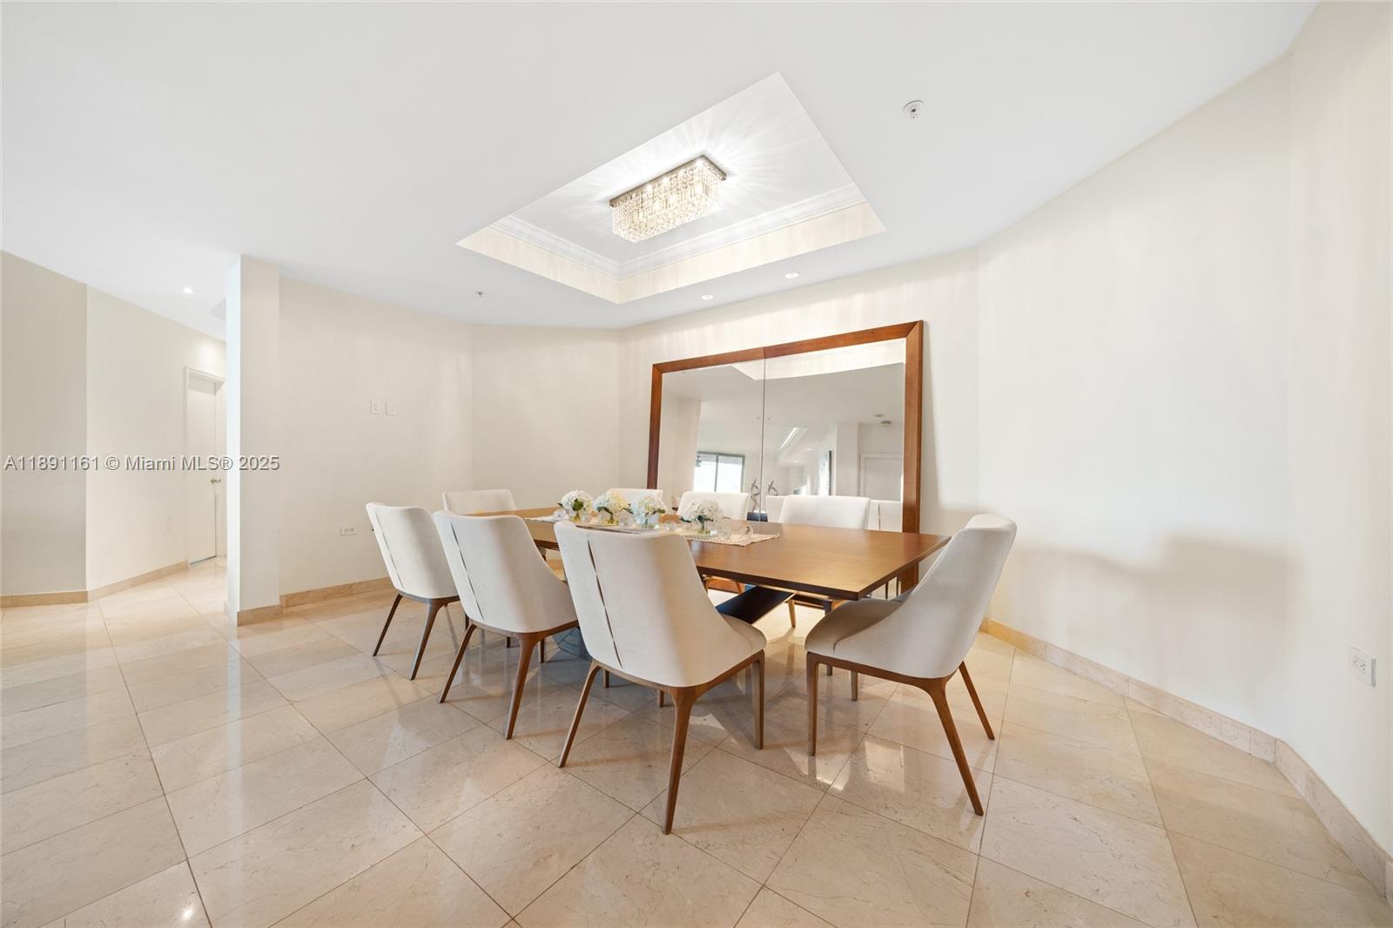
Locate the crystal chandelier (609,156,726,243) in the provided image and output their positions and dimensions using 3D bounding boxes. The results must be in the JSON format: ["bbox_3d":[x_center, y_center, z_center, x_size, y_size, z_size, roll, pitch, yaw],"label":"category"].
[{"bbox_3d":[-0.199,-1.660,3.005,0.772,0.205,0.243,0,-1,37],"label":"crystal chandelier"}]

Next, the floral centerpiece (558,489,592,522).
[{"bbox_3d":[-0.831,0.286,3.192,0.220,0.212,0.210,0,-1,0],"label":"floral centerpiece"}]

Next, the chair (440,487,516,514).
[{"bbox_3d":[-1.683,0.720,3.920,0.620,0.890,0.570,-1,-1,39],"label":"chair"}]

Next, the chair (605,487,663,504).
[{"bbox_3d":[-0.665,0.676,3.858,0.578,0.886,0.653,0,-1,37],"label":"chair"}]

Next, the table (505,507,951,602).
[{"bbox_3d":[-0.442,0.760,2.830,3.330,0.756,1.360,-1,-1,39],"label":"table"}]

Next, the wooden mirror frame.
[{"bbox_3d":[0.573,0.057,4.119,2.560,2.220,0.070,-1,-6,34],"label":"wooden mirror frame"}]

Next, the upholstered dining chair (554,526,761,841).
[{"bbox_3d":[-0.136,0.654,1.728,0.578,0.886,0.653,0,-1,37],"label":"upholstered dining chair"}]

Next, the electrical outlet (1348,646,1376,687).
[{"bbox_3d":[1.800,0.545,1.256,0.010,0.073,0.115,-1,-1,36],"label":"electrical outlet"}]

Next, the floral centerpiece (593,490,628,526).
[{"bbox_3d":[-0.515,0.263,2.827,0.194,0.205,0.189,0,-1,0],"label":"floral centerpiece"}]

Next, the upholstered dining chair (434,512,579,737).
[{"bbox_3d":[-0.829,0.684,2.277,0.570,0.890,0.630,-1,-1,36],"label":"upholstered dining chair"}]

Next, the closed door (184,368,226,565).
[{"bbox_3d":[-6.370,0.053,6.019,0.080,2.360,0.880,0,-1,-29],"label":"closed door"}]

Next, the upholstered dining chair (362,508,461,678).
[{"bbox_3d":[-1.515,0.665,2.733,0.578,0.886,0.653,0,-1,36],"label":"upholstered dining chair"}]

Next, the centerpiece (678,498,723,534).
[{"bbox_3d":[0.043,0.268,2.471,0.205,0.189,0.200,0,-1,37],"label":"centerpiece"}]

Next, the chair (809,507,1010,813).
[{"bbox_3d":[0.833,0.655,1.797,0.653,0.886,0.578,0,-1,36],"label":"chair"}]

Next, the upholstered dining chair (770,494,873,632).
[{"bbox_3d":[0.695,0.665,2.825,0.578,0.886,0.653,0,-1,38],"label":"upholstered dining chair"}]

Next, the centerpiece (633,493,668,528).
[{"bbox_3d":[-0.280,0.281,2.807,0.215,0.205,0.205,0,-1,0],"label":"centerpiece"}]

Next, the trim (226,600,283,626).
[{"bbox_3d":[-3.383,1.113,3.538,0.500,0.105,0.270,-1,-1,36],"label":"trim"}]

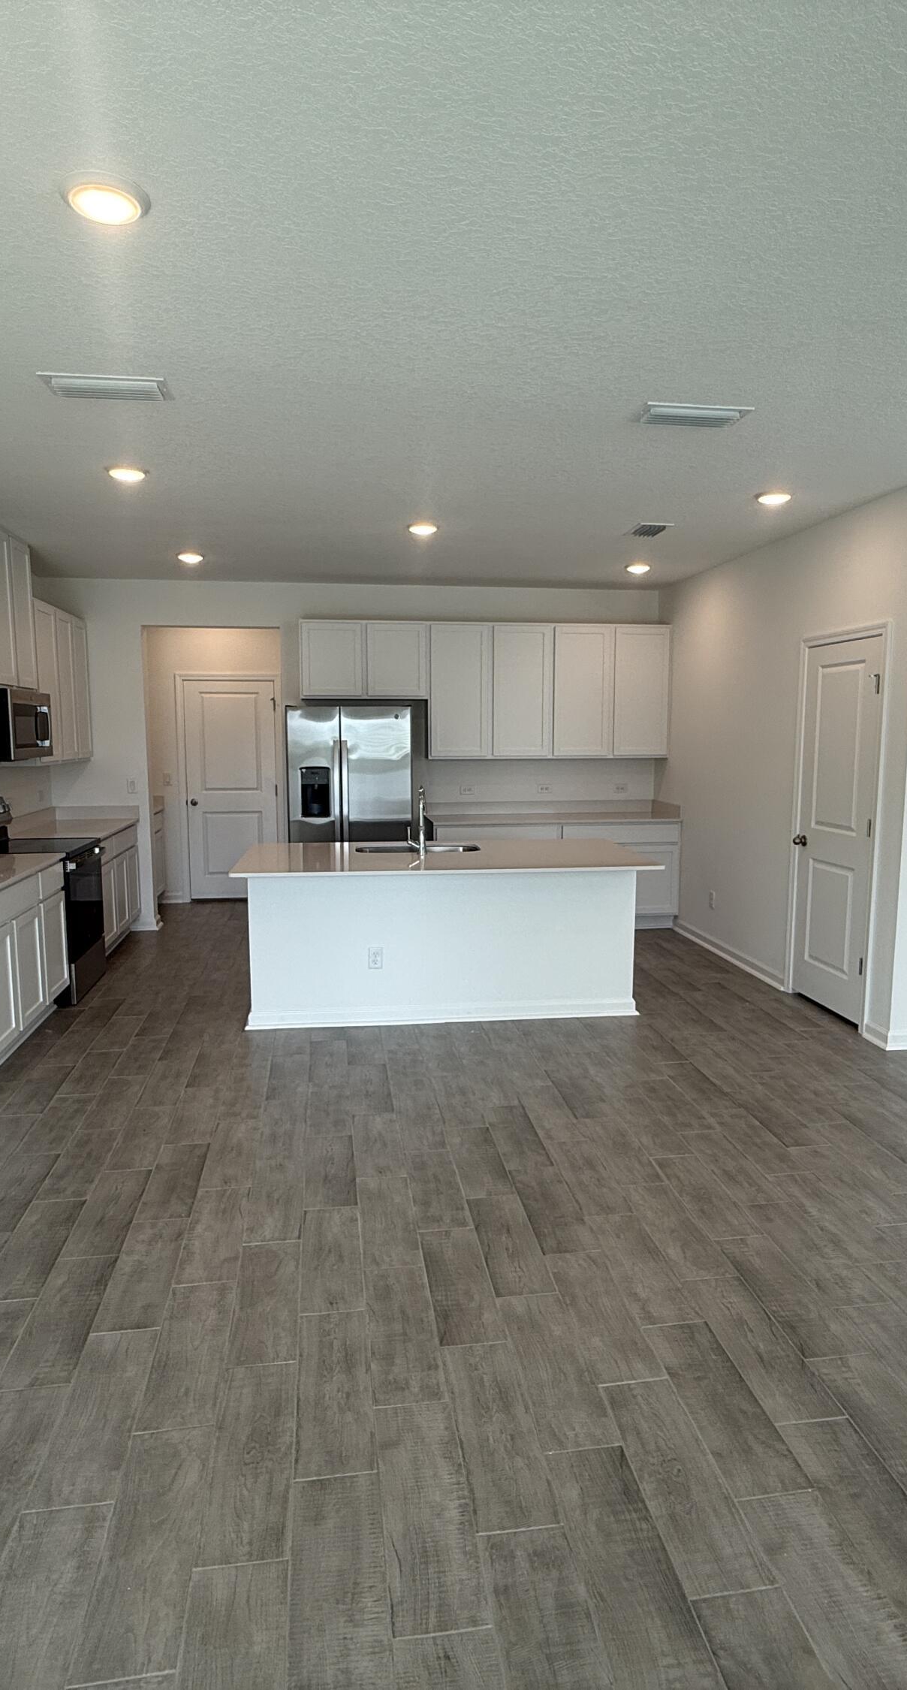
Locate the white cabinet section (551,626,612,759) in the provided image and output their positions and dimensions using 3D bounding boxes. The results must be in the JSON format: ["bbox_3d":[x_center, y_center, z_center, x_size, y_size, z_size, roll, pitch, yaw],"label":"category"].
[{"bbox_3d":[1.016,-1.236,7.426,0.489,1.058,0.324,-1,7,-8],"label":"white cabinet section"}]

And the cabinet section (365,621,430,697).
[{"bbox_3d":[-0.454,-1.443,7.189,0.485,0.586,0.324,-1,7,-8],"label":"cabinet section"}]

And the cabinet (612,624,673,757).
[{"bbox_3d":[1.512,-1.252,7.527,0.463,1.060,0.319,-1,7,-8],"label":"cabinet"}]

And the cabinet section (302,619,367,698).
[{"bbox_3d":[-0.934,-1.434,7.121,0.484,0.586,0.324,-1,7,-8],"label":"cabinet section"}]

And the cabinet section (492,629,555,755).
[{"bbox_3d":[0.529,-1.227,7.357,0.495,1.058,0.324,-1,7,-8],"label":"cabinet section"}]

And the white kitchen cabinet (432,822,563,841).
[{"bbox_3d":[0.324,0.244,7.447,0.998,0.867,0.615,-1,7,-8],"label":"white kitchen cabinet"}]

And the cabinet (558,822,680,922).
[{"bbox_3d":[1.278,0.224,7.523,0.977,0.874,0.629,-1,7,-8],"label":"cabinet"}]

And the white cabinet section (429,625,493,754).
[{"bbox_3d":[0.035,-1.218,7.287,0.504,1.058,0.324,-1,7,-8],"label":"white cabinet section"}]

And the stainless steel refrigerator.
[{"bbox_3d":[-0.802,-0.170,7.087,0.897,1.767,0.753,-1,7,-8],"label":"stainless steel refrigerator"}]

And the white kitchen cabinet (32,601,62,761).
[{"bbox_3d":[-2.826,-1.060,5.991,0.326,1.068,0.403,-1,7,-8],"label":"white kitchen cabinet"}]

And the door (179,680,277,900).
[{"bbox_3d":[-2.049,-0.487,8.496,0.827,2.026,0.049,-1,7,-8],"label":"door"}]

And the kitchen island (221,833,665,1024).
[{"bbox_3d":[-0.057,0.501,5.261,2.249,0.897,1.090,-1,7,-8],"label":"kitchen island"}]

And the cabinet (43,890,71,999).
[{"bbox_3d":[-2.491,0.564,4.996,0.609,0.632,0.423,-1,7,-8],"label":"cabinet"}]

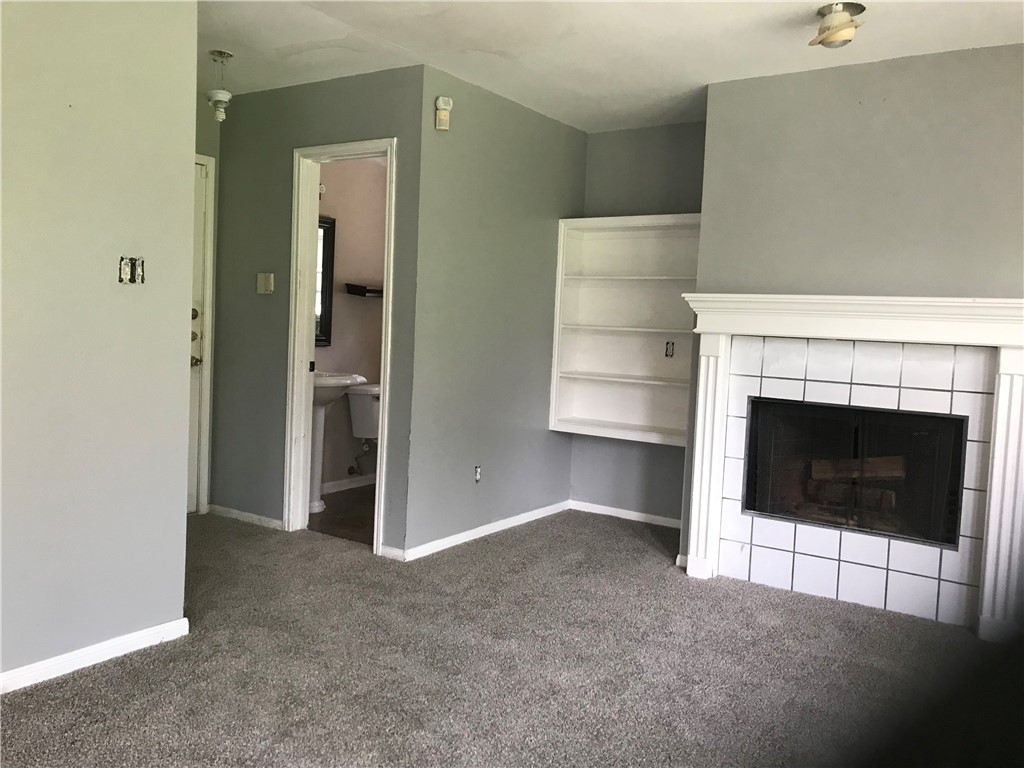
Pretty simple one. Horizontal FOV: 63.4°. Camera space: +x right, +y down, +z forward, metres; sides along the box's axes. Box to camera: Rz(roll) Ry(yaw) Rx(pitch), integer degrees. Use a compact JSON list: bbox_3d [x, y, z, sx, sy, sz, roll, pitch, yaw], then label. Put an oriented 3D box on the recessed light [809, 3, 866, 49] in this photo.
[{"bbox_3d":[1.230,-1.342,3.129,0.200,0.145,0.200,5,5,33],"label":"recessed light"}]

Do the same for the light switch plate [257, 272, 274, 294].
[{"bbox_3d":[-1.376,-0.559,4.612,0.128,0.120,0.022,5,5,33],"label":"light switch plate"}]

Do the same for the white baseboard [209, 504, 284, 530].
[{"bbox_3d":[-1.545,0.770,4.786,0.650,0.063,0.015,5,5,33],"label":"white baseboard"}]

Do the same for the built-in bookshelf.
[{"bbox_3d":[0.803,-0.329,5.015,1.080,1.312,0.310,5,5,33],"label":"built-in bookshelf"}]

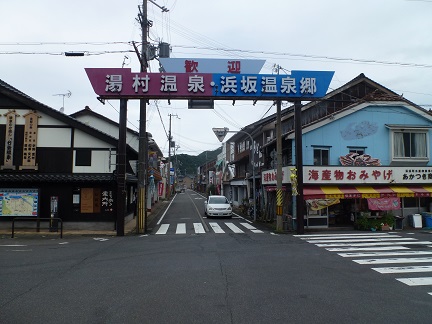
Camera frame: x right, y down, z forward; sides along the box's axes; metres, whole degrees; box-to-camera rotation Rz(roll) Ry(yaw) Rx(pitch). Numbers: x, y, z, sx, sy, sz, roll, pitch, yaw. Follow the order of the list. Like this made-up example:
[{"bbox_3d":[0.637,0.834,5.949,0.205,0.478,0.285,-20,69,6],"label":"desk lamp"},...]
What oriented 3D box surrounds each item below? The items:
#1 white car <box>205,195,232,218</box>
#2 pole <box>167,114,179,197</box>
[{"bbox_3d":[0.091,3.161,21.937,1.700,1.470,4.450,0,-4,-4],"label":"white car"},{"bbox_3d":[-6.328,-0.809,43.525,1.629,12.658,0.600,0,-4,-6],"label":"pole"}]

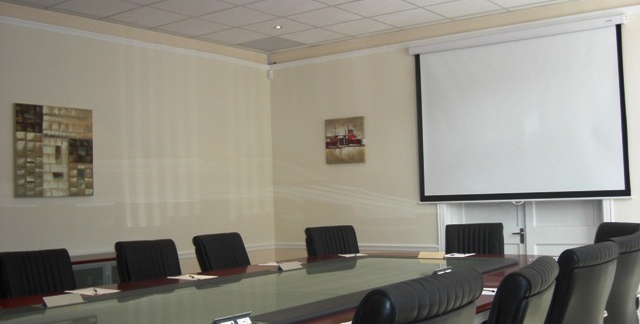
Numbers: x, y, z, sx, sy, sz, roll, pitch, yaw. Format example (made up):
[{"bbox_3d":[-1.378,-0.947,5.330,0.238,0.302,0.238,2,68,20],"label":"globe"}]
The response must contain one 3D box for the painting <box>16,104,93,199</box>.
[{"bbox_3d":[-2.357,-0.090,6.255,0.035,0.800,0.790,-4,-3,36],"label":"painting"}]

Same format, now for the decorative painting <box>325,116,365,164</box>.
[{"bbox_3d":[0.297,-0.239,8.055,0.525,0.515,0.033,-4,-3,36],"label":"decorative painting"}]

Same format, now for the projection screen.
[{"bbox_3d":[1.868,-0.418,6.827,2.110,1.590,0.070,-4,-3,36],"label":"projection screen"}]

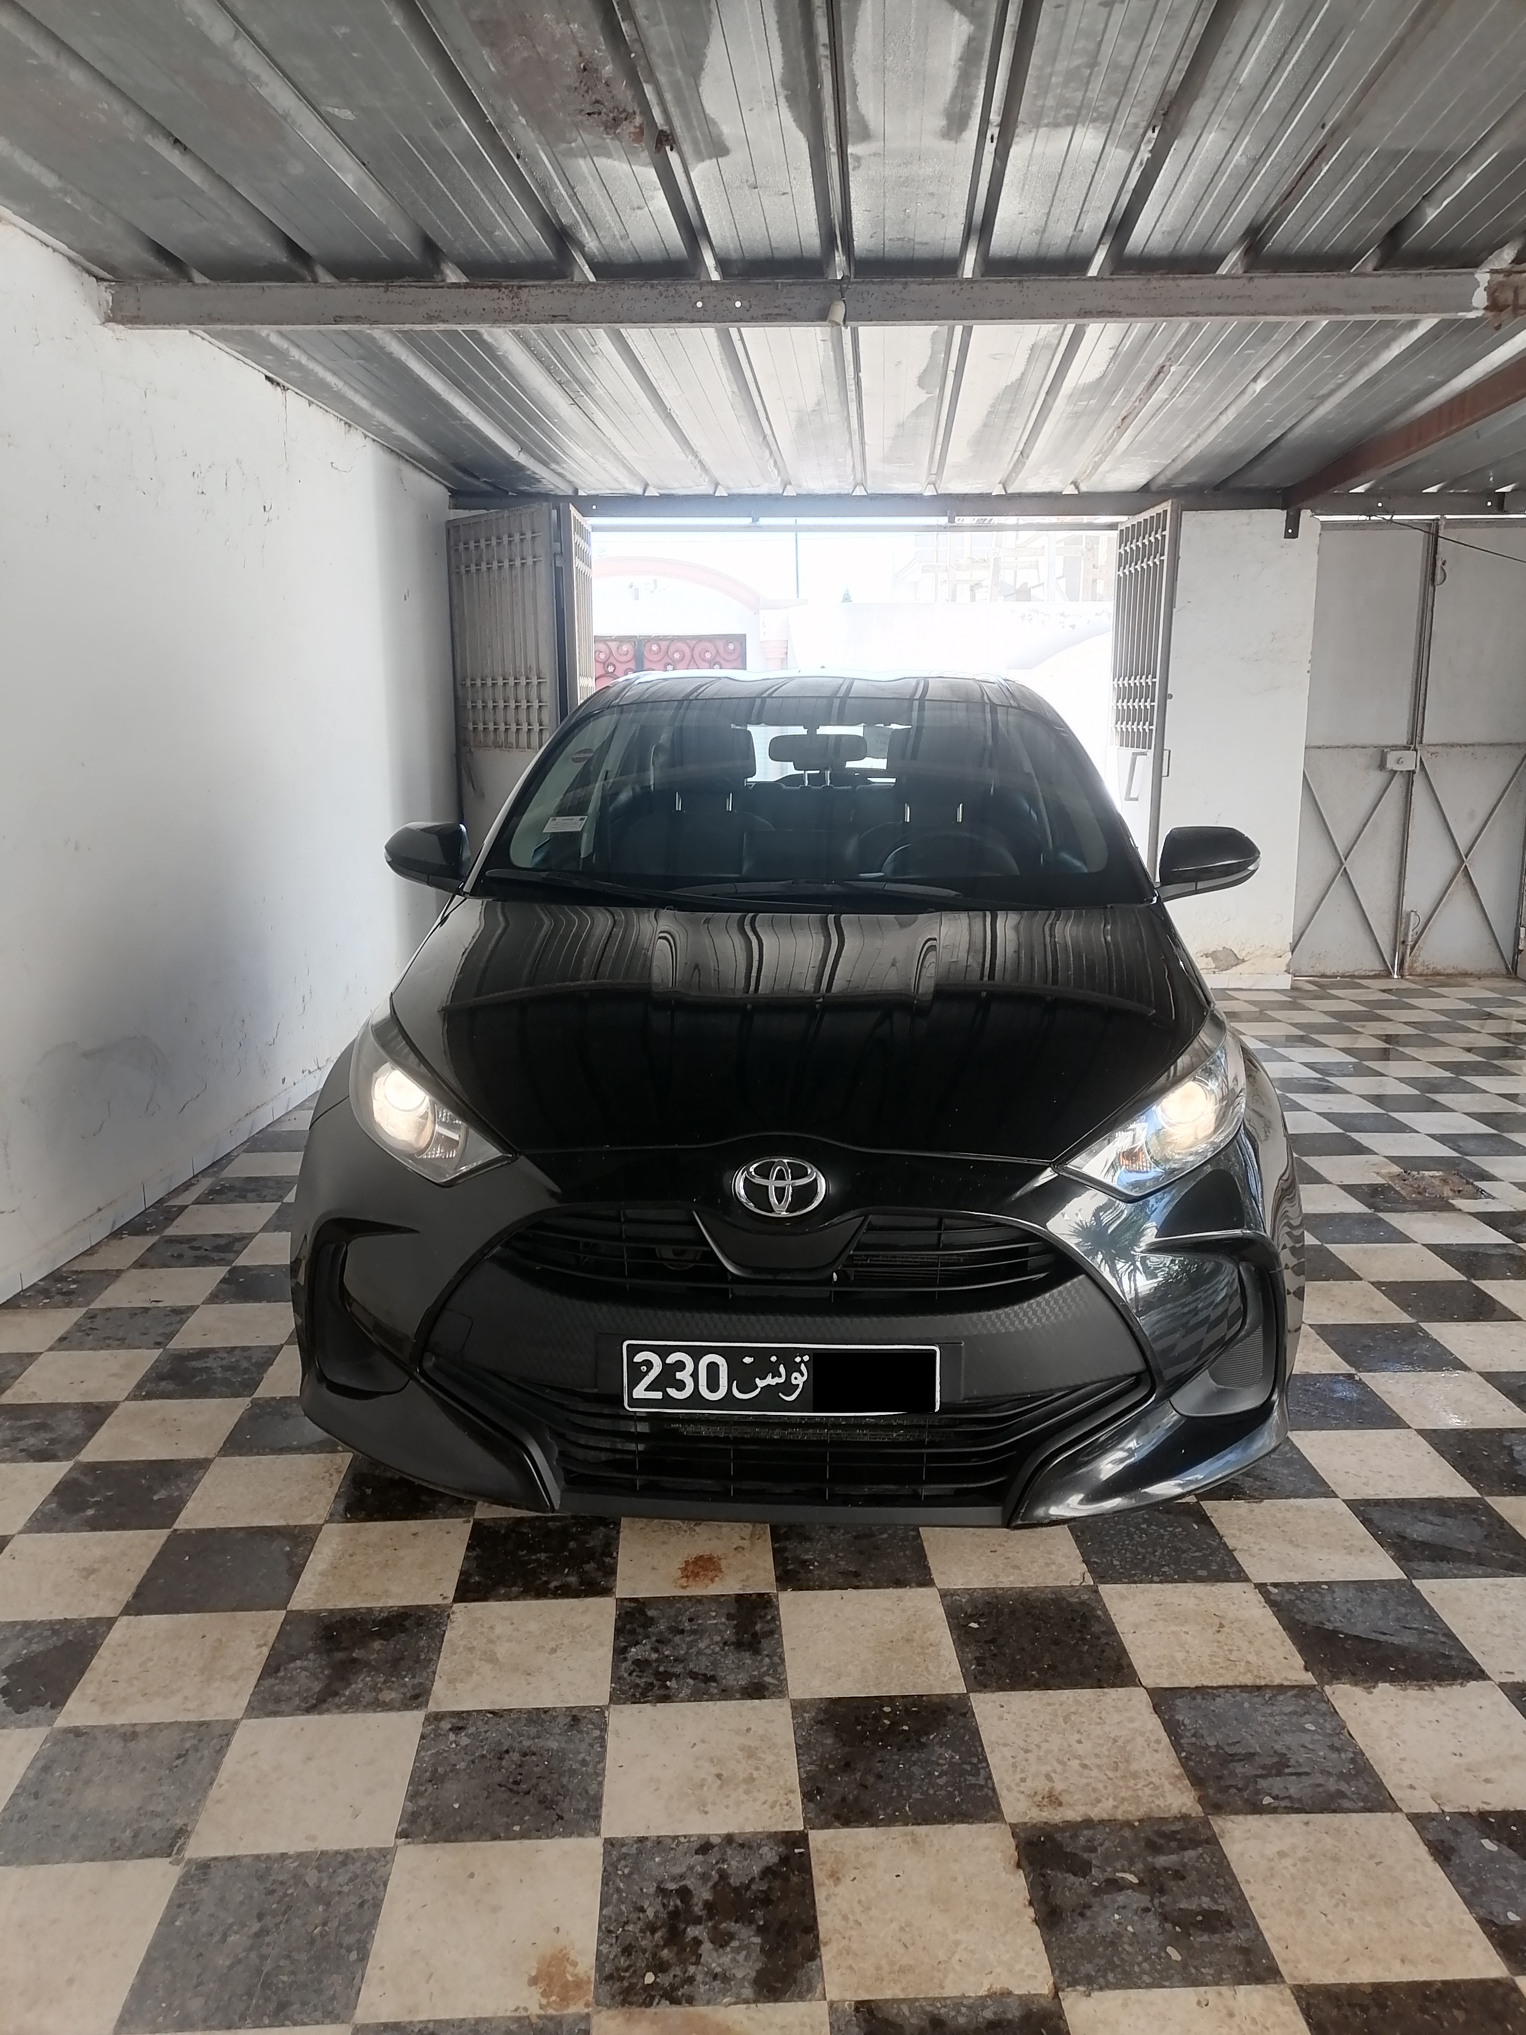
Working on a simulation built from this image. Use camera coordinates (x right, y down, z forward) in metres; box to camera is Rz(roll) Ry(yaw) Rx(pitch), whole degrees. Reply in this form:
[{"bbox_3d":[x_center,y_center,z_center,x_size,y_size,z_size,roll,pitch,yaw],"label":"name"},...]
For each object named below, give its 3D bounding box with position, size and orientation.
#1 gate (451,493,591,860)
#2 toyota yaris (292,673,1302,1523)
[{"bbox_3d":[-1.090,-1.100,6.950,0.670,2.100,0.820,0,12,-3],"label":"gate"},{"bbox_3d":[0.157,-0.190,4.140,1.800,1.490,3.940,1,12,4],"label":"toyota yaris"}]

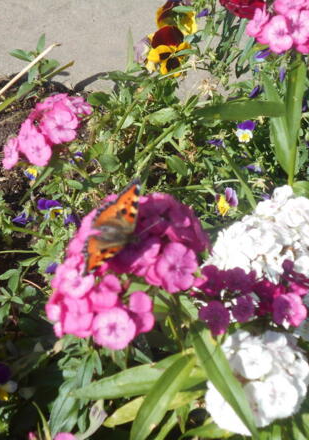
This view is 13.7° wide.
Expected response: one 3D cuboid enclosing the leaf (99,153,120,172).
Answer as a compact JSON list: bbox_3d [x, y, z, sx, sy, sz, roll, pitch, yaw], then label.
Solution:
[{"bbox_3d":[-0.036,-0.048,1.080,0.015,0.006,0.017,-13,60,0],"label":"leaf"}]

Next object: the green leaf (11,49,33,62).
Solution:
[{"bbox_3d":[-0.102,-0.125,0.980,0.018,0.005,0.009,22,47,23],"label":"green leaf"}]

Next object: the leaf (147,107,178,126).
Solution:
[{"bbox_3d":[0.008,-0.087,1.087,0.026,0.007,0.016,22,53,-11],"label":"leaf"}]

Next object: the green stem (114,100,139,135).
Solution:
[{"bbox_3d":[-0.024,-0.088,1.103,0.006,0.041,0.006,35,38,0],"label":"green stem"}]

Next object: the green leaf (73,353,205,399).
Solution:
[{"bbox_3d":[-0.009,0.087,0.728,0.074,0.011,0.019,-15,61,-12],"label":"green leaf"}]

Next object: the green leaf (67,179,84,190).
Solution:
[{"bbox_3d":[-0.053,-0.024,0.870,0.011,0.003,0.007,24,50,22],"label":"green leaf"}]

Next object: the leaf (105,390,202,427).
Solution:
[{"bbox_3d":[-0.001,0.098,0.670,0.053,0.007,0.014,-20,48,-18],"label":"leaf"}]

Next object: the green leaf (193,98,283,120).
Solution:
[{"bbox_3d":[0.065,-0.083,0.975,0.070,0.009,0.016,-3,62,-8],"label":"green leaf"}]

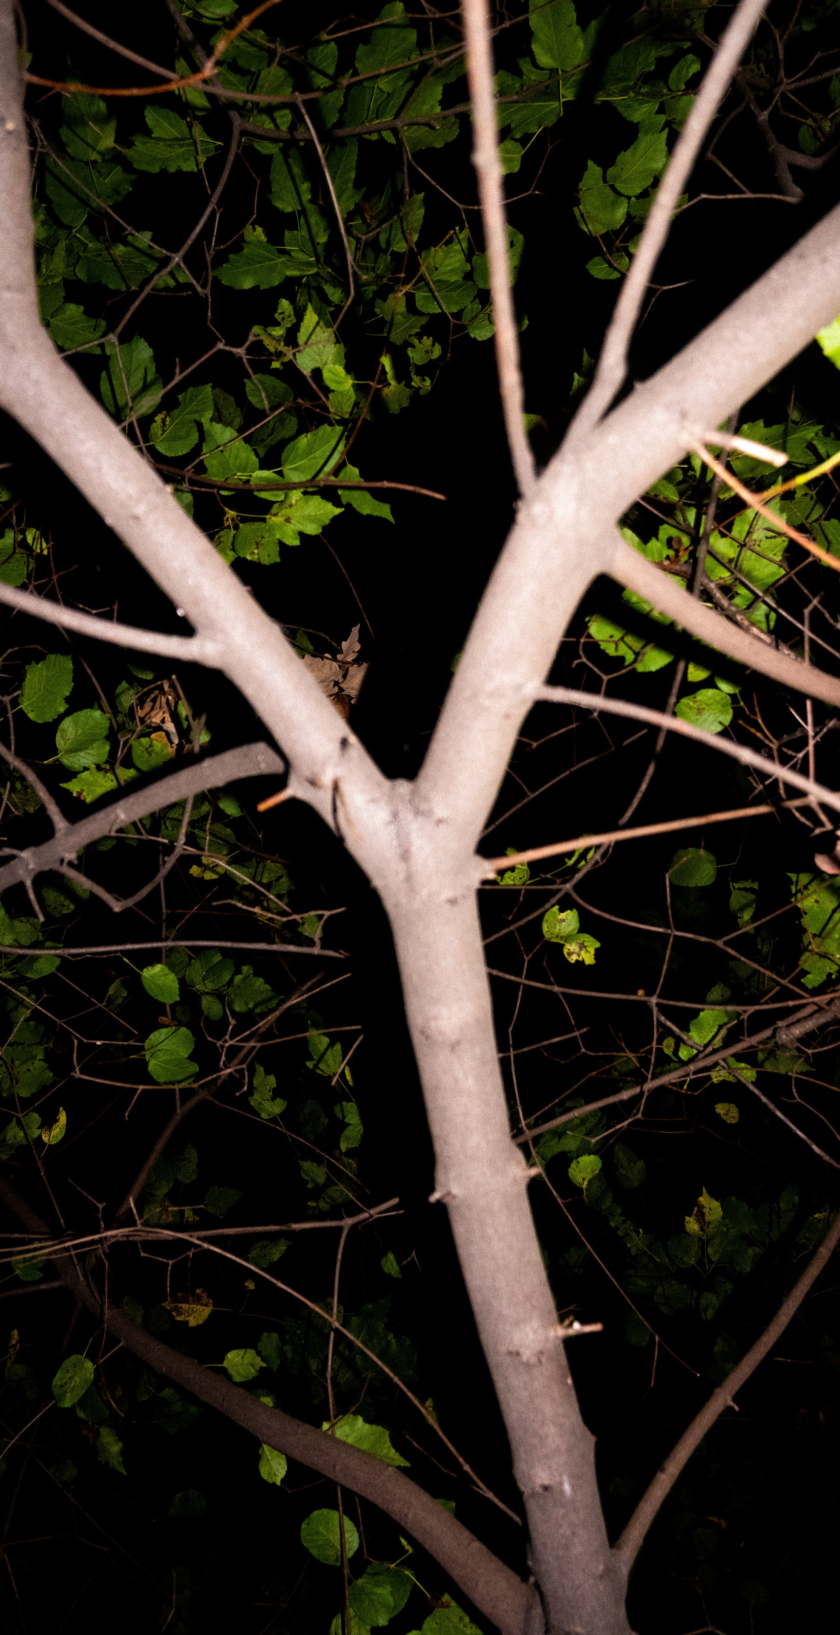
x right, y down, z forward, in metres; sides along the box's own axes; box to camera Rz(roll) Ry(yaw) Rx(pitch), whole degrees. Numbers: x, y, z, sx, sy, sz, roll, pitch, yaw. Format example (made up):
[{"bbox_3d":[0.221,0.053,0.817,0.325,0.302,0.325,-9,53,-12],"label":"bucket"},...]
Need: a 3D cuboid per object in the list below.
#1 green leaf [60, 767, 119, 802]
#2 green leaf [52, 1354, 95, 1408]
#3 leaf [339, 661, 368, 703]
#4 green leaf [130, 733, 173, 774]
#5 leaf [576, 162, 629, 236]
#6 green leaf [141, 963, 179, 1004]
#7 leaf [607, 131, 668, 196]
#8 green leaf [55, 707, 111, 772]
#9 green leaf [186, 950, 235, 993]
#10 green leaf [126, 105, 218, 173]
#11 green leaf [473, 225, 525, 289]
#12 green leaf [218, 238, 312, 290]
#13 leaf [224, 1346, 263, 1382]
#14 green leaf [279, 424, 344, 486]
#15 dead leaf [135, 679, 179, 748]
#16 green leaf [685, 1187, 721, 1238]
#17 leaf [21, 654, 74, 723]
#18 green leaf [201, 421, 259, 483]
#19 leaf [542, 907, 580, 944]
[{"bbox_3d":[-0.379,-0.037,1.200,0.068,0.054,0.025,-5,-30,-3],"label":"green leaf"},{"bbox_3d":[-0.432,0.702,1.300,0.049,0.071,0.018,30,-15,9],"label":"green leaf"},{"bbox_3d":[-0.082,-0.169,1.300,0.038,0.056,0.025,10,-14,-10],"label":"leaf"},{"bbox_3d":[-0.385,-0.092,1.500,0.065,0.061,0.018,0,-10,-14],"label":"green leaf"},{"bbox_3d":[0.227,-0.770,1.300,0.064,0.095,0.022,-8,-14,-2],"label":"leaf"},{"bbox_3d":[-0.373,0.238,1.500,0.053,0.072,0.016,-41,-8,-24],"label":"green leaf"},{"bbox_3d":[0.313,-0.939,1.500,0.076,0.111,0.022,41,20,-3],"label":"leaf"},{"bbox_3d":[-0.447,-0.103,1.380,0.077,0.088,0.022,34,-17,-9],"label":"green leaf"},{"bbox_3d":[-0.351,0.258,1.750,0.071,0.089,0.021,37,-23,4],"label":"green leaf"},{"bbox_3d":[-0.306,-0.844,1.300,0.113,0.087,0.030,5,-17,2],"label":"green leaf"},{"bbox_3d":[0.118,-0.858,1.600,0.079,0.102,0.023,24,14,-2],"label":"green leaf"},{"bbox_3d":[-0.192,-0.689,1.300,0.118,0.071,0.030,-3,-21,-1],"label":"green leaf"},{"bbox_3d":[-0.270,0.838,1.600,0.067,0.017,0.057,0,53,-9],"label":"leaf"},{"bbox_3d":[-0.139,-0.469,1.350,0.103,0.069,0.020,-37,7,-2],"label":"green leaf"},{"bbox_3d":[-0.302,-0.120,1.200,0.050,0.081,0.035,10,-11,2],"label":"dead leaf"},{"bbox_3d":[0.379,0.530,1.400,0.050,0.077,0.022,5,-21,2],"label":"green leaf"},{"bbox_3d":[-0.517,-0.178,1.450,0.072,0.102,0.021,27,-15,-14],"label":"leaf"},{"bbox_3d":[-0.219,-0.421,1.200,0.062,0.081,0.022,-25,-13,-13],"label":"green leaf"},{"bbox_3d":[0.142,0.108,1.050,0.037,0.039,0.015,0,-18,0],"label":"leaf"}]

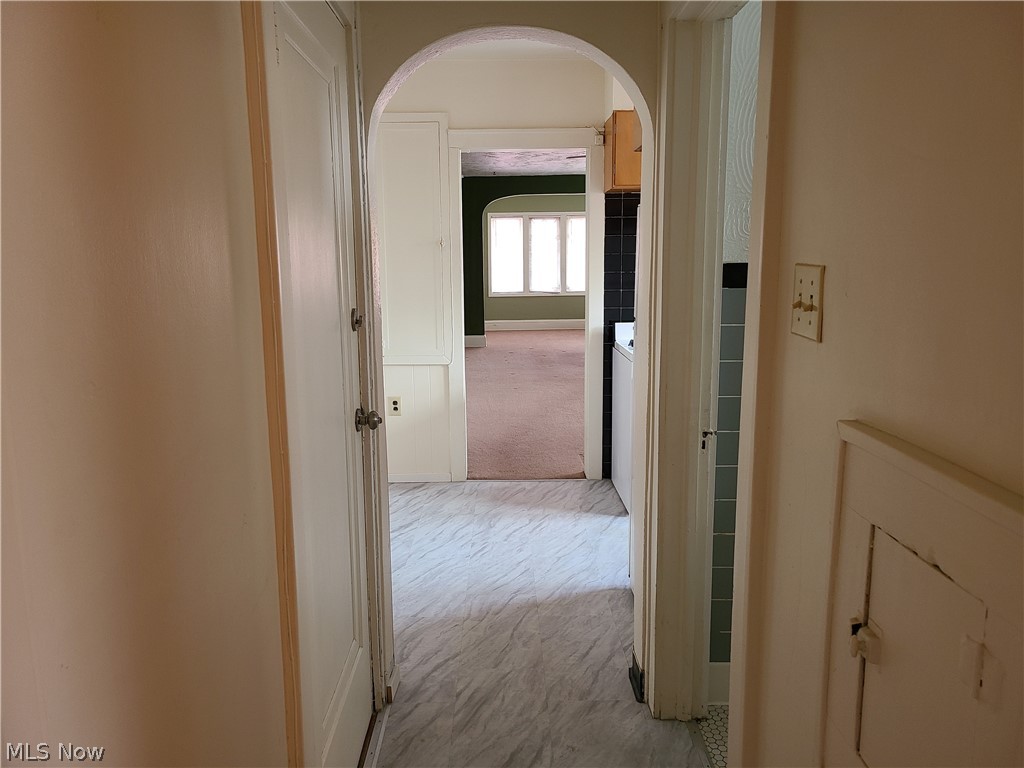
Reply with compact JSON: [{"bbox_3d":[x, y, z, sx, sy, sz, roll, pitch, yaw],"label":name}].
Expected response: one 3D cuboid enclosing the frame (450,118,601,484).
[{"bbox_3d":[0.087,-0.450,4.718,0.933,2.141,0.125,-1,10,0],"label":"frame"}]

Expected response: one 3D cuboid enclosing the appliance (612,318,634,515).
[{"bbox_3d":[0.973,0.169,4.444,0.680,1.000,0.680,-1,10,0],"label":"appliance"}]

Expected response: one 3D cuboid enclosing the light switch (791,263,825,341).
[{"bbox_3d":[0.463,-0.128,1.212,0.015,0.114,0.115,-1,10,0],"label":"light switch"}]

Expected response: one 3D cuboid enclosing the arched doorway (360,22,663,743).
[{"bbox_3d":[-0.004,0.004,2.346,0.840,2.035,0.145,-1,10,0],"label":"arched doorway"}]

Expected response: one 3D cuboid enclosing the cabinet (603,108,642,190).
[{"bbox_3d":[0.861,-1.306,4.356,0.630,0.410,0.365,-1,10,0],"label":"cabinet"}]

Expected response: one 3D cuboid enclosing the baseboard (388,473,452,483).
[{"bbox_3d":[-0.621,0.591,4.842,0.484,0.058,0.018,-1,10,0],"label":"baseboard"}]

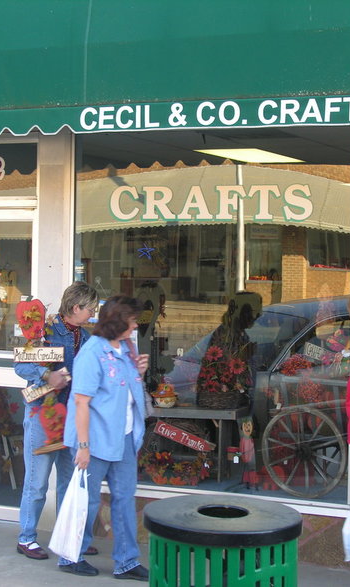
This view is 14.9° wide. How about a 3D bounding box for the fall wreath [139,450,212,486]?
[{"bbox_3d":[0.014,1.109,8.703,0.480,0.230,0.280,2,1,21],"label":"fall wreath"}]

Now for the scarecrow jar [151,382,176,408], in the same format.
[{"bbox_3d":[-0.060,0.670,8.846,0.165,0.168,0.150,1,1,0],"label":"scarecrow jar"}]

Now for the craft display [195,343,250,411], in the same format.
[{"bbox_3d":[0.327,0.552,8.919,0.360,0.420,0.270,1,1,18],"label":"craft display"}]

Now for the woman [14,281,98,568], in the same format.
[{"bbox_3d":[-0.690,0.745,7.962,0.440,1.640,0.520,2,1,37],"label":"woman"}]

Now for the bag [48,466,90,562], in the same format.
[{"bbox_3d":[-0.585,1.203,7.270,0.235,0.510,0.140,2,1,34],"label":"bag"}]

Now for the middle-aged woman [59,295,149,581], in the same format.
[{"bbox_3d":[-0.379,0.793,7.486,0.450,1.570,0.490,2,1,38],"label":"middle-aged woman"}]

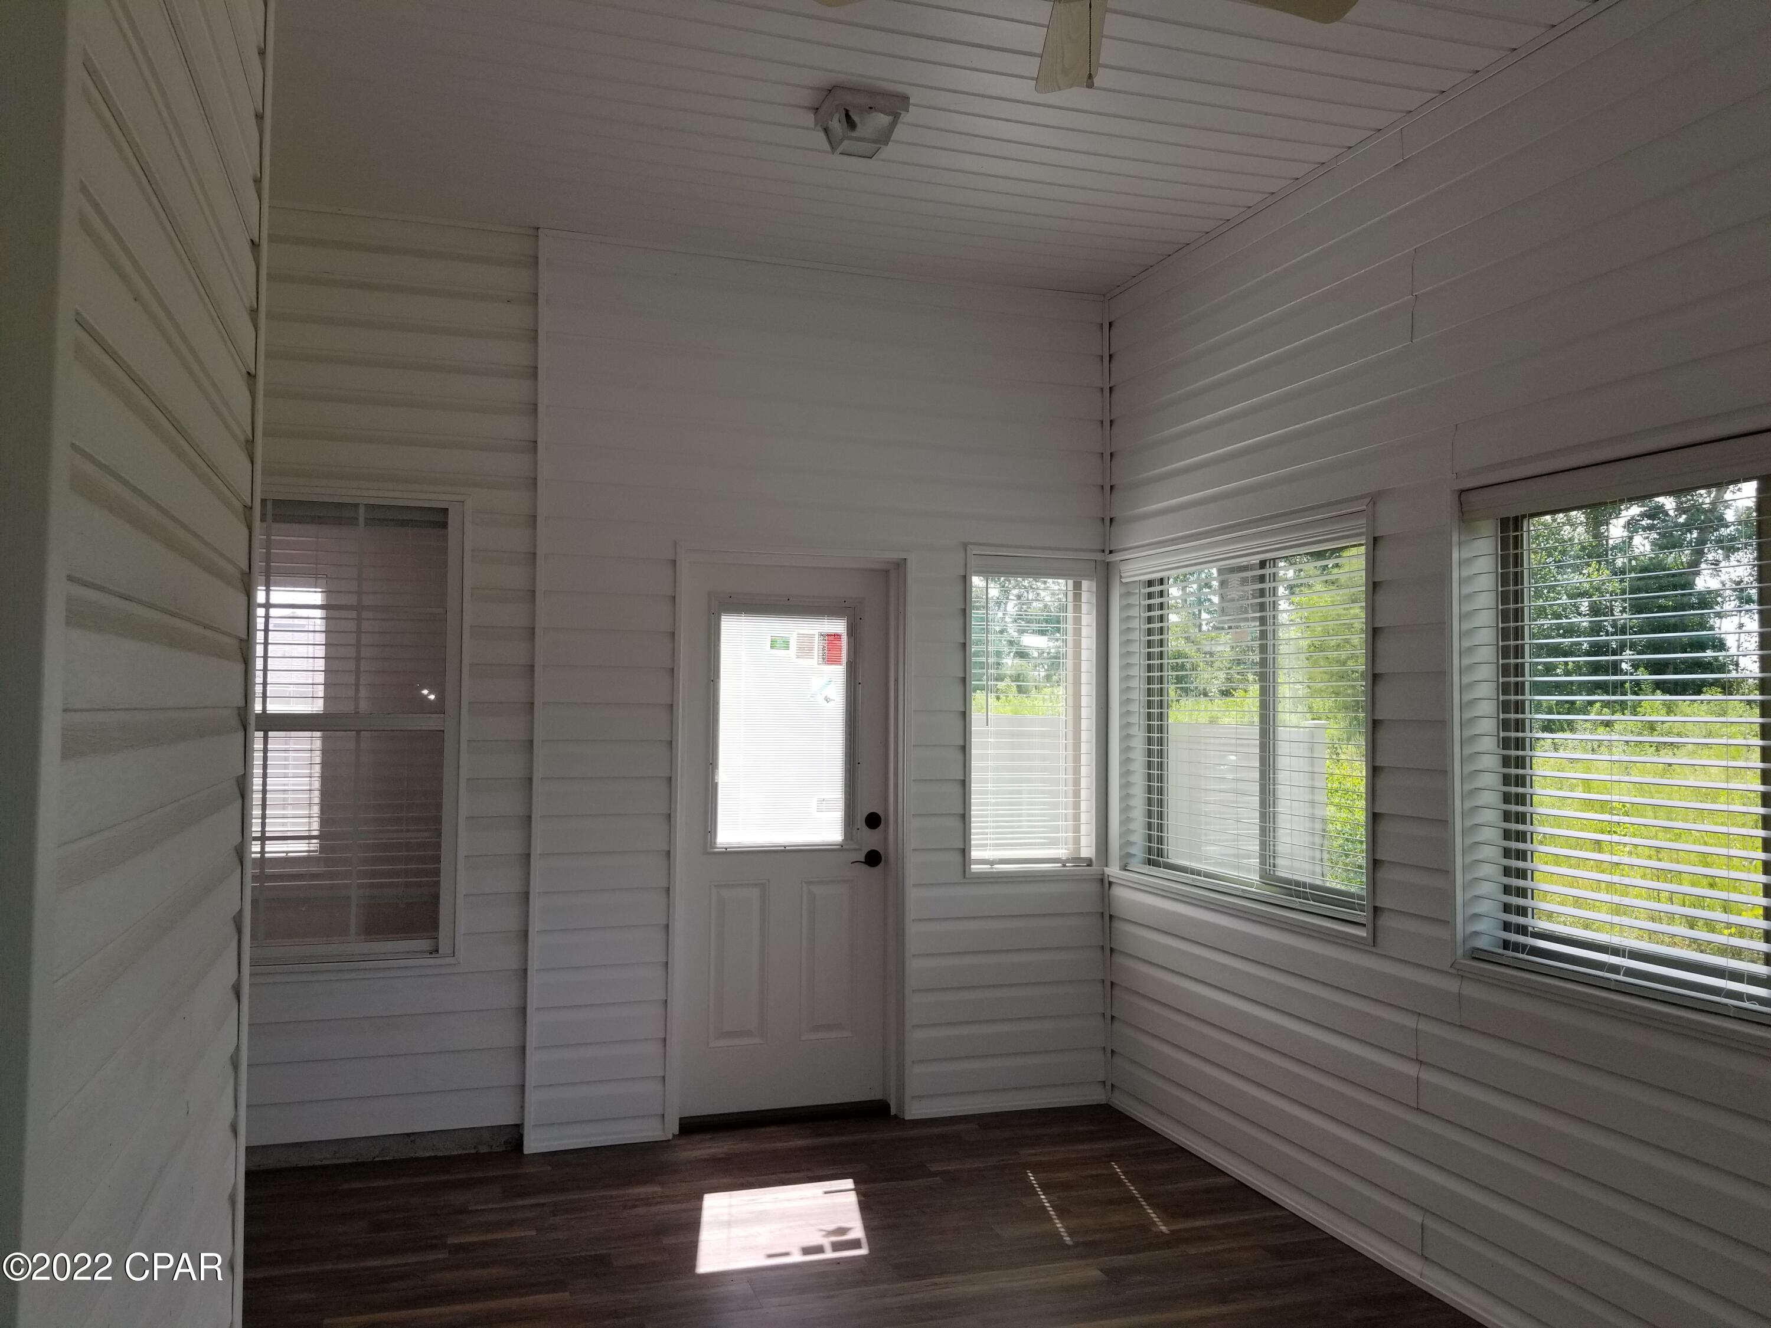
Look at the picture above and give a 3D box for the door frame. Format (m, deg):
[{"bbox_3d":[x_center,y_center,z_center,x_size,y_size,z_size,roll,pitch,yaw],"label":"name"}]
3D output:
[{"bbox_3d":[-0.344,0.624,4.796,0.862,2.061,0.130,1,-2,-19],"label":"door frame"}]

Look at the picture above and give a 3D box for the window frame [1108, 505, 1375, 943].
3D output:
[{"bbox_3d":[1.143,0.180,4.452,0.100,1.254,1.529,1,-2,-19],"label":"window frame"}]

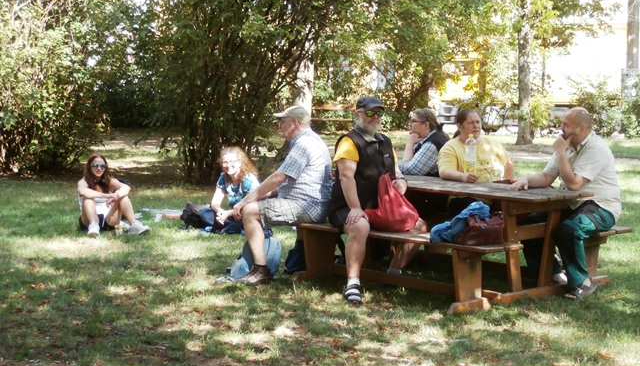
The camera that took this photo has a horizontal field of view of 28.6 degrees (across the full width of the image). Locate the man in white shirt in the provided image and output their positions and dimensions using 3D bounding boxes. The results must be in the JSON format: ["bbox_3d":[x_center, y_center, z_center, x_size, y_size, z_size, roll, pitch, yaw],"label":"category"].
[{"bbox_3d":[1.756,0.138,8.656,0.780,1.270,0.580,-4,7,-37],"label":"man in white shirt"}]

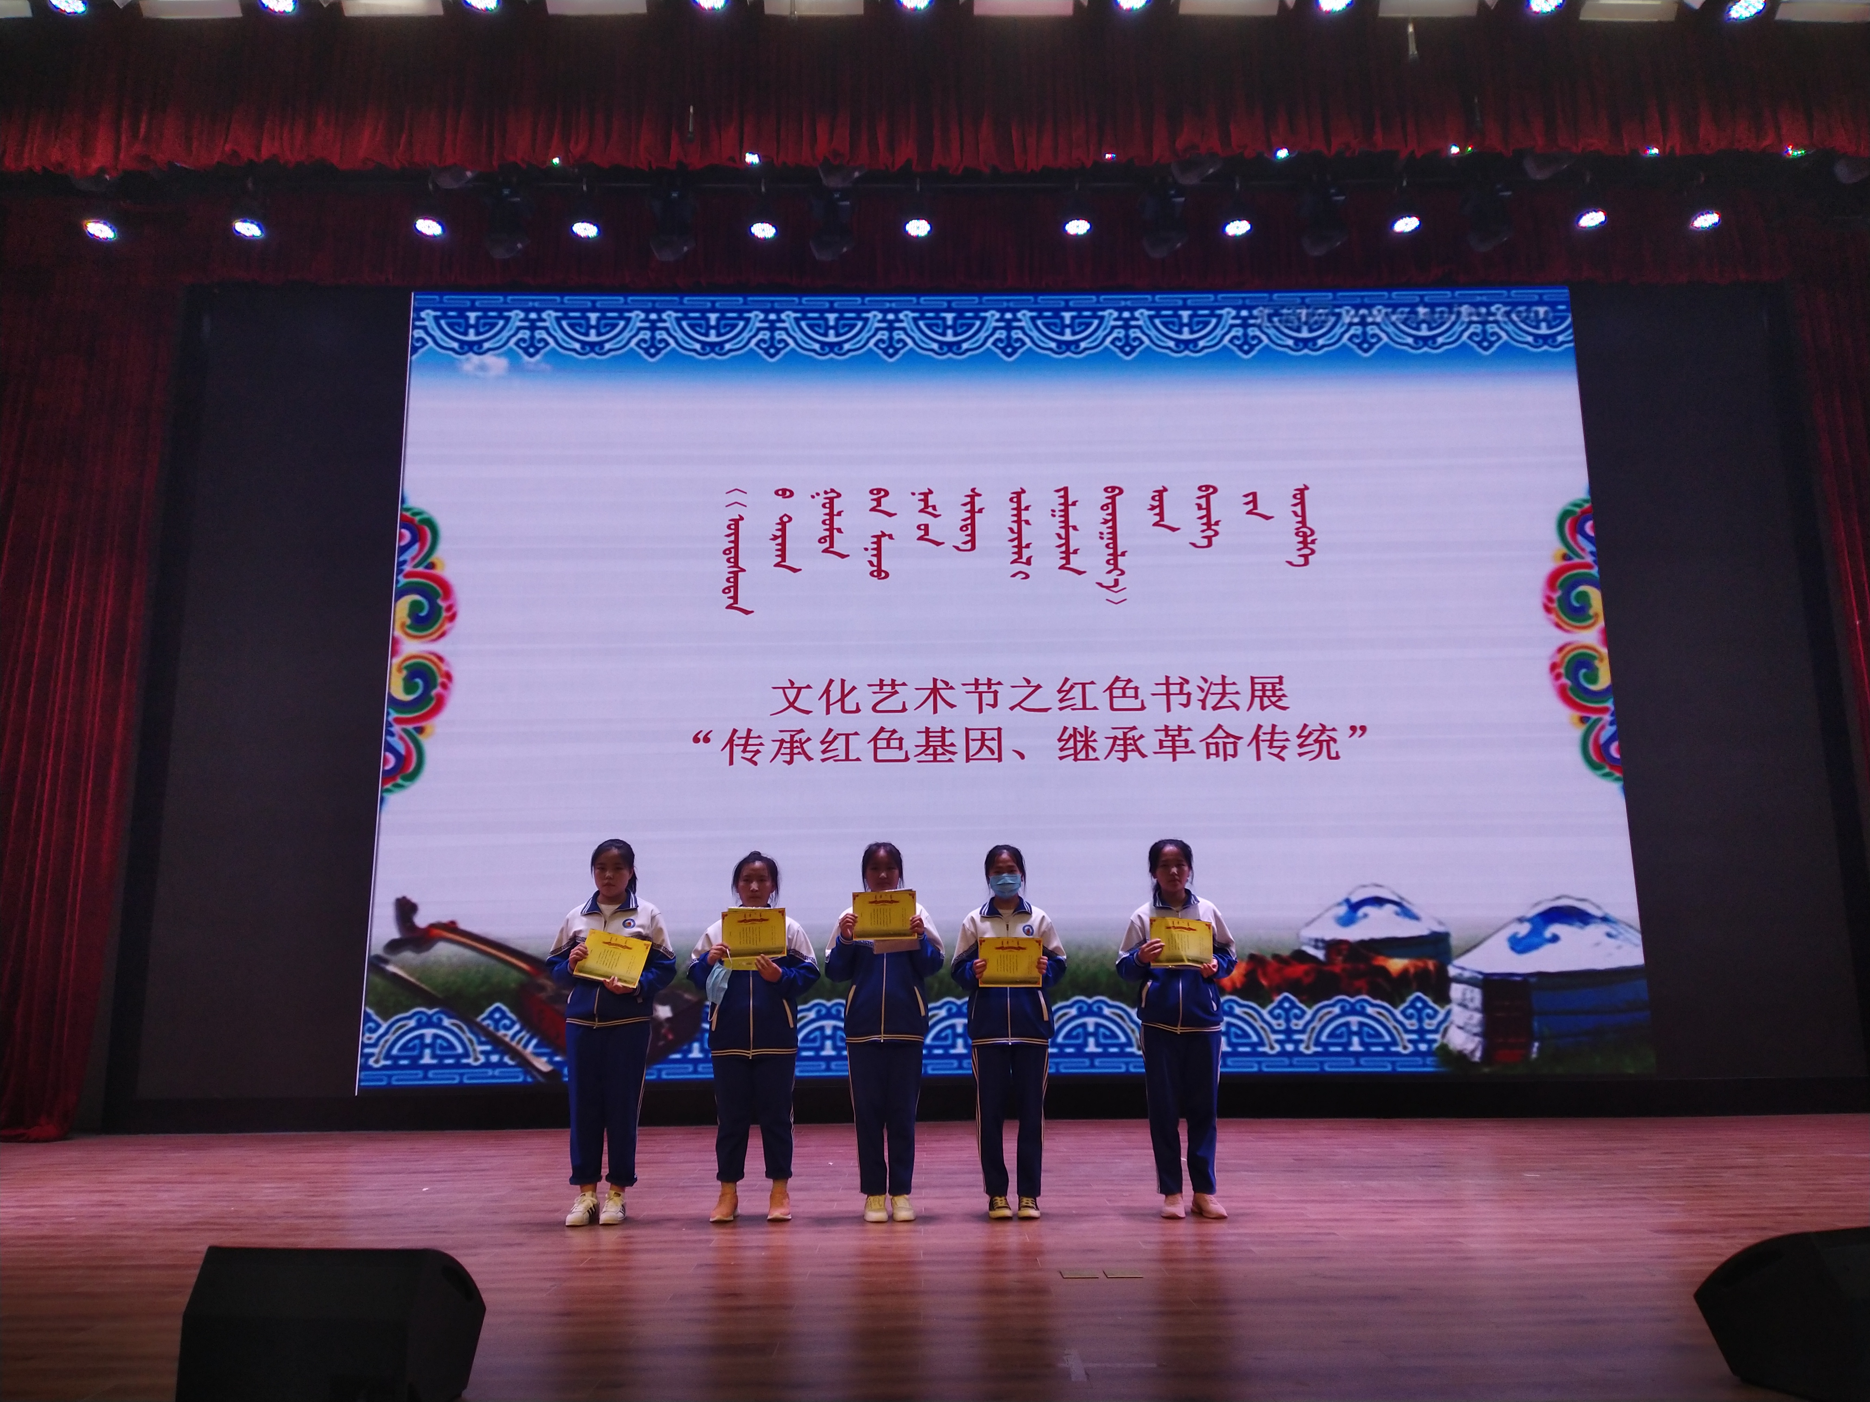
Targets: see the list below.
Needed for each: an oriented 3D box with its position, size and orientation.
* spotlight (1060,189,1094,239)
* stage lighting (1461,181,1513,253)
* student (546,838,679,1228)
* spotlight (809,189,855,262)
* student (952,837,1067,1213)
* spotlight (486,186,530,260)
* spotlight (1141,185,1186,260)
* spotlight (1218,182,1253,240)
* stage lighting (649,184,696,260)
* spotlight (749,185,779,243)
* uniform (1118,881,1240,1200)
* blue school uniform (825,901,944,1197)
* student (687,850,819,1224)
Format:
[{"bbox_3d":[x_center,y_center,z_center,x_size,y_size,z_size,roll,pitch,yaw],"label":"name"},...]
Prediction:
[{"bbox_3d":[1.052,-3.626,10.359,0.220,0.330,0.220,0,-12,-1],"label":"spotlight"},{"bbox_3d":[4.109,-3.600,10.451,0.361,0.528,0.360,-1,-12,0],"label":"stage lighting"},{"bbox_3d":[-1.424,1.433,6.201,0.557,1.645,0.420,-2,-12,6],"label":"student"},{"bbox_3d":[-0.751,-3.519,10.317,0.330,0.490,0.300,0,-12,-1],"label":"spotlight"},{"bbox_3d":[0.324,1.420,6.113,0.482,1.606,0.380,0,-12,-1],"label":"student"},{"bbox_3d":[-3.123,-3.526,10.293,0.330,0.490,0.300,0,-12,-1],"label":"spotlight"},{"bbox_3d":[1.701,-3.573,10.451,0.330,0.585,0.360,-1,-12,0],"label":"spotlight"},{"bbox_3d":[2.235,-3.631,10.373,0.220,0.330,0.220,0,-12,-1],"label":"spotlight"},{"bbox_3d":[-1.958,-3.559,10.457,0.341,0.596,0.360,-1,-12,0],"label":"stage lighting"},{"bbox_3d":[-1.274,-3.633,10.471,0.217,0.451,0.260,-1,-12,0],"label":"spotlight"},{"bbox_3d":[1.056,1.455,6.052,0.522,1.295,0.340,0,-12,-1],"label":"uniform"},{"bbox_3d":[-0.225,1.520,6.180,0.494,1.249,0.370,-1,-12,3],"label":"blue school uniform"},{"bbox_3d":[-0.795,1.440,6.097,0.564,1.584,0.380,0,-12,-1],"label":"student"}]

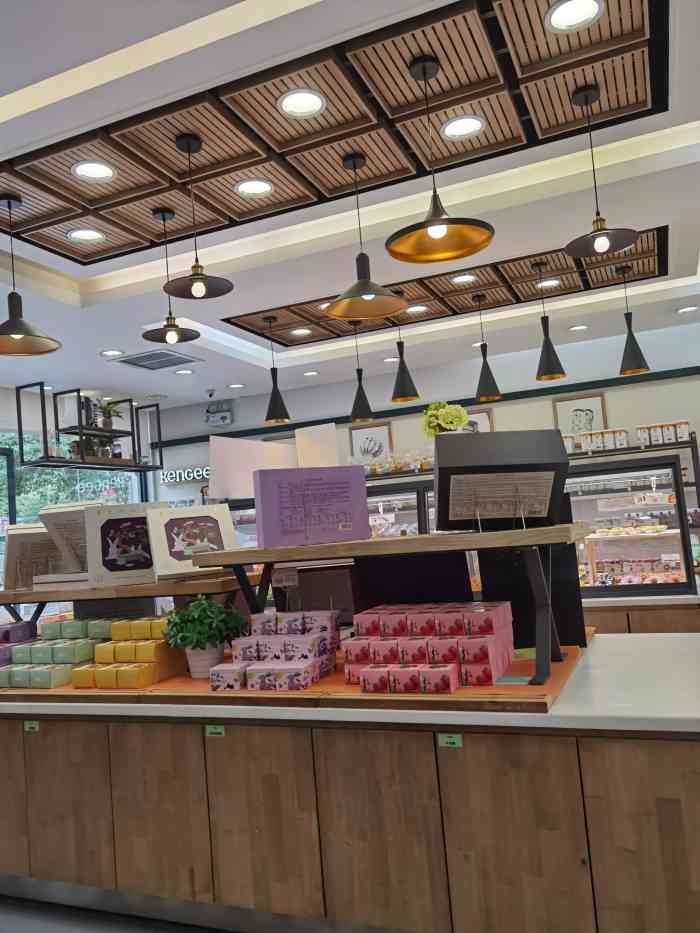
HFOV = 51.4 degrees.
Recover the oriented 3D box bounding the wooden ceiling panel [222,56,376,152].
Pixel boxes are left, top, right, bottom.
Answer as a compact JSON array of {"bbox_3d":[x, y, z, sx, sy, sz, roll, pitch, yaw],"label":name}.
[{"bbox_3d":[-0.184,-1.379,2.777,0.447,0.050,0.447,-6,-5,22],"label":"wooden ceiling panel"}]

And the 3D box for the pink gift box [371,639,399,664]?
[{"bbox_3d":[0.150,0.697,2.767,0.112,0.082,0.114,-7,-6,22],"label":"pink gift box"}]

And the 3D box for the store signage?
[{"bbox_3d":[-1.655,0.055,7.300,0.605,0.158,0.040,-7,-6,22],"label":"store signage"}]

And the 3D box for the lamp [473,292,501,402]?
[{"bbox_3d":[0.906,-0.803,4.889,0.180,0.725,0.180,-7,-6,22],"label":"lamp"}]

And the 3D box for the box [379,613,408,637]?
[{"bbox_3d":[0.194,0.620,2.875,0.112,0.082,0.114,-7,-6,22],"label":"box"}]

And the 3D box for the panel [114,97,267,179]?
[{"bbox_3d":[-0.661,-1.378,3.048,0.459,0.055,0.492,-7,-6,22],"label":"panel"}]

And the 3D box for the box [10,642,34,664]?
[{"bbox_3d":[-1.522,0.895,3.494,0.120,0.081,0.129,-7,-6,22],"label":"box"}]

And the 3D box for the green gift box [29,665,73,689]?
[{"bbox_3d":[-1.288,0.907,3.144,0.113,0.072,0.123,-6,-5,22],"label":"green gift box"}]

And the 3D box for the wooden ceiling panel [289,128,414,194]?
[{"bbox_3d":[0.013,-1.260,2.996,0.402,0.050,0.408,-7,-6,22],"label":"wooden ceiling panel"}]

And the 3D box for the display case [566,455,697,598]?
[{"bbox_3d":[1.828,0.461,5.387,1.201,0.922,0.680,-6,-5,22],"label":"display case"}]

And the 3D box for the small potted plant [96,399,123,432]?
[{"bbox_3d":[-2.373,-0.496,7.151,0.230,0.326,0.230,-7,-6,22],"label":"small potted plant"}]

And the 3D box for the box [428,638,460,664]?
[{"bbox_3d":[0.321,0.600,2.401,0.099,0.071,0.105,-7,-6,22],"label":"box"}]

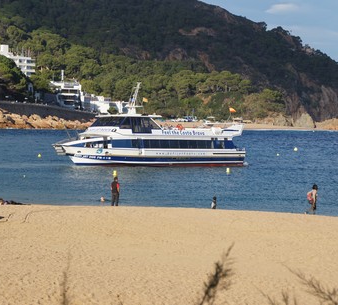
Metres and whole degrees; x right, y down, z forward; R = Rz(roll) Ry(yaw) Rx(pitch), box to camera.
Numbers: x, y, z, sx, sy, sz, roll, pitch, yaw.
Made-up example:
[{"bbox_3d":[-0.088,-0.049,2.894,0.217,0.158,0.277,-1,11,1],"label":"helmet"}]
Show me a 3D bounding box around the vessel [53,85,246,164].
[{"bbox_3d":[-2.404,-3.330,138.000,22.300,9.700,6.800,0,2,-17],"label":"vessel"}]

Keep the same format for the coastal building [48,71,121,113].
[{"bbox_3d":[-38.186,-27.439,525.000,29.000,18.000,18.000,0,2,-18],"label":"coastal building"}]

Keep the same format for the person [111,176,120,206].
[{"bbox_3d":[-3.146,2.323,67.500,0.480,1.740,0.340,1,2,14],"label":"person"}]

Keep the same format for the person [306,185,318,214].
[{"bbox_3d":[8.006,2.641,64.500,0.570,1.660,0.460,0,2,-24],"label":"person"}]

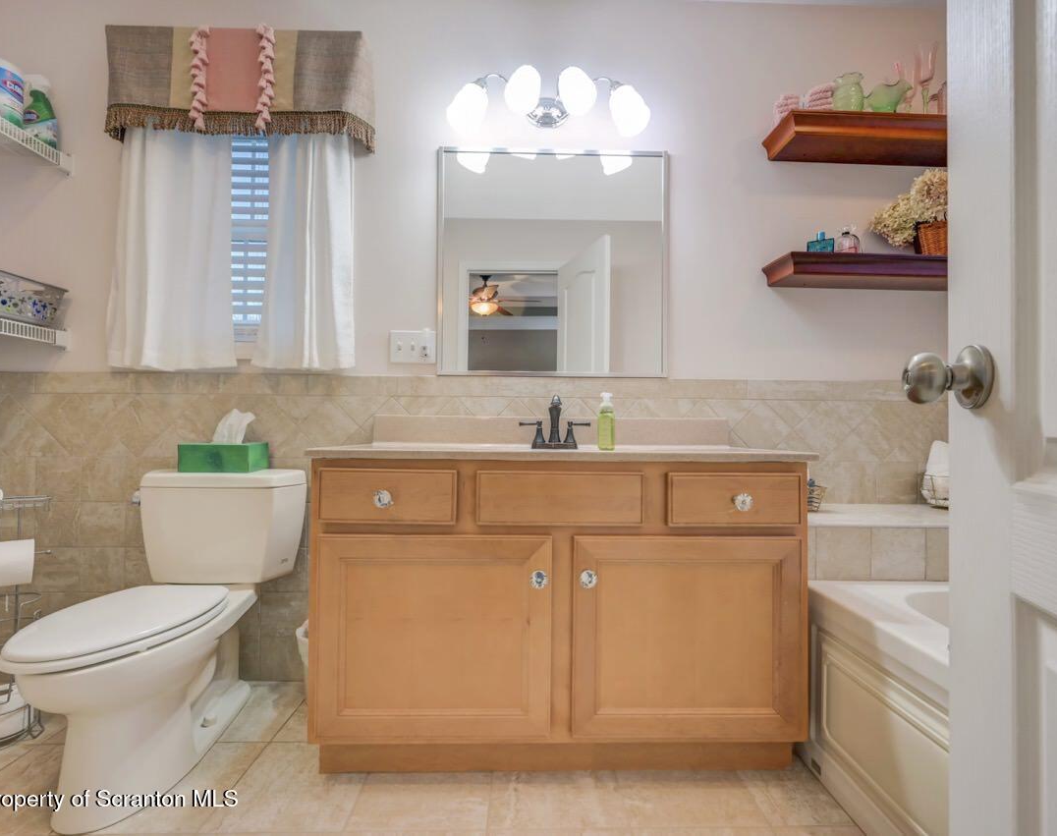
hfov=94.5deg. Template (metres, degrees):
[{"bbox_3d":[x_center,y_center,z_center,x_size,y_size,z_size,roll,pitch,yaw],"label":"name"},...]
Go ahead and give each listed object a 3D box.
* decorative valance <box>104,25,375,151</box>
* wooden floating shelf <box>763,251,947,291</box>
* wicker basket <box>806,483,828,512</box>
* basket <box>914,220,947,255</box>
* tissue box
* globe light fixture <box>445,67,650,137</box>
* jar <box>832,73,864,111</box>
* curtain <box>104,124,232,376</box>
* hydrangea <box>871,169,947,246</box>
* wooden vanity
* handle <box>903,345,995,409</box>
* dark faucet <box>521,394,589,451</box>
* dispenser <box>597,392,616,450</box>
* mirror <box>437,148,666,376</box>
[{"bbox_3d":[-0.962,-1.108,1.659,0.849,0.347,0.115,0,-1,-1],"label":"decorative valance"},{"bbox_3d":[1.300,-0.499,1.682,0.914,0.062,0.186,1,-1,-1],"label":"wooden floating shelf"},{"bbox_3d":[0.883,0.259,1.647,0.195,0.090,0.135,0,-1,-1],"label":"wicker basket"},{"bbox_3d":[1.415,-0.592,1.675,0.155,0.128,0.105,0,-1,21],"label":"basket"},{"bbox_3d":[-1.004,0.131,1.617,0.225,0.088,0.121,1,-1,-1],"label":"tissue box"},{"bbox_3d":[0.063,-1.055,1.638,0.670,0.200,0.190,1,-1,-1],"label":"globe light fixture"},{"bbox_3d":[1.087,-1.066,1.660,0.094,0.162,0.094,1,-1,0],"label":"jar"},{"bbox_3d":[-1.190,-0.605,1.645,0.430,0.890,0.075,1,-1,-1],"label":"curtain"},{"bbox_3d":[1.323,-0.707,1.652,0.340,0.280,0.210,0,-1,-1],"label":"hydrangea"},{"bbox_3d":[0.085,0.459,1.448,1.248,0.913,0.539,0,-1,-1],"label":"wooden vanity"},{"bbox_3d":[0.448,-0.044,0.532,0.066,0.068,0.068,0,-1,18],"label":"handle"},{"bbox_3d":[0.088,0.013,1.582,0.236,0.170,0.140,0,-1,-1],"label":"dark faucet"},{"bbox_3d":[0.242,0.009,1.516,0.052,0.181,0.052,0,-1,-1],"label":"dispenser"},{"bbox_3d":[0.087,-0.545,1.716,0.801,0.801,0.022,0,-1,-1],"label":"mirror"}]

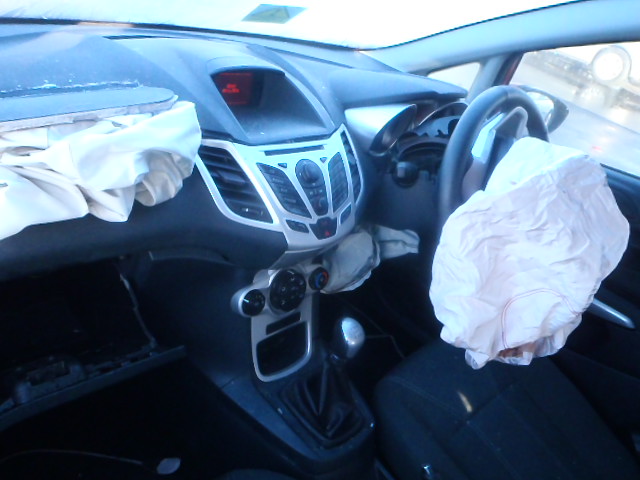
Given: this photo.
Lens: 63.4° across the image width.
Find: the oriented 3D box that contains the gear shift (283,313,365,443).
[{"bbox_3d":[0.022,0.200,0.814,0.104,0.209,0.125,-16,41,-42],"label":"gear shift"}]

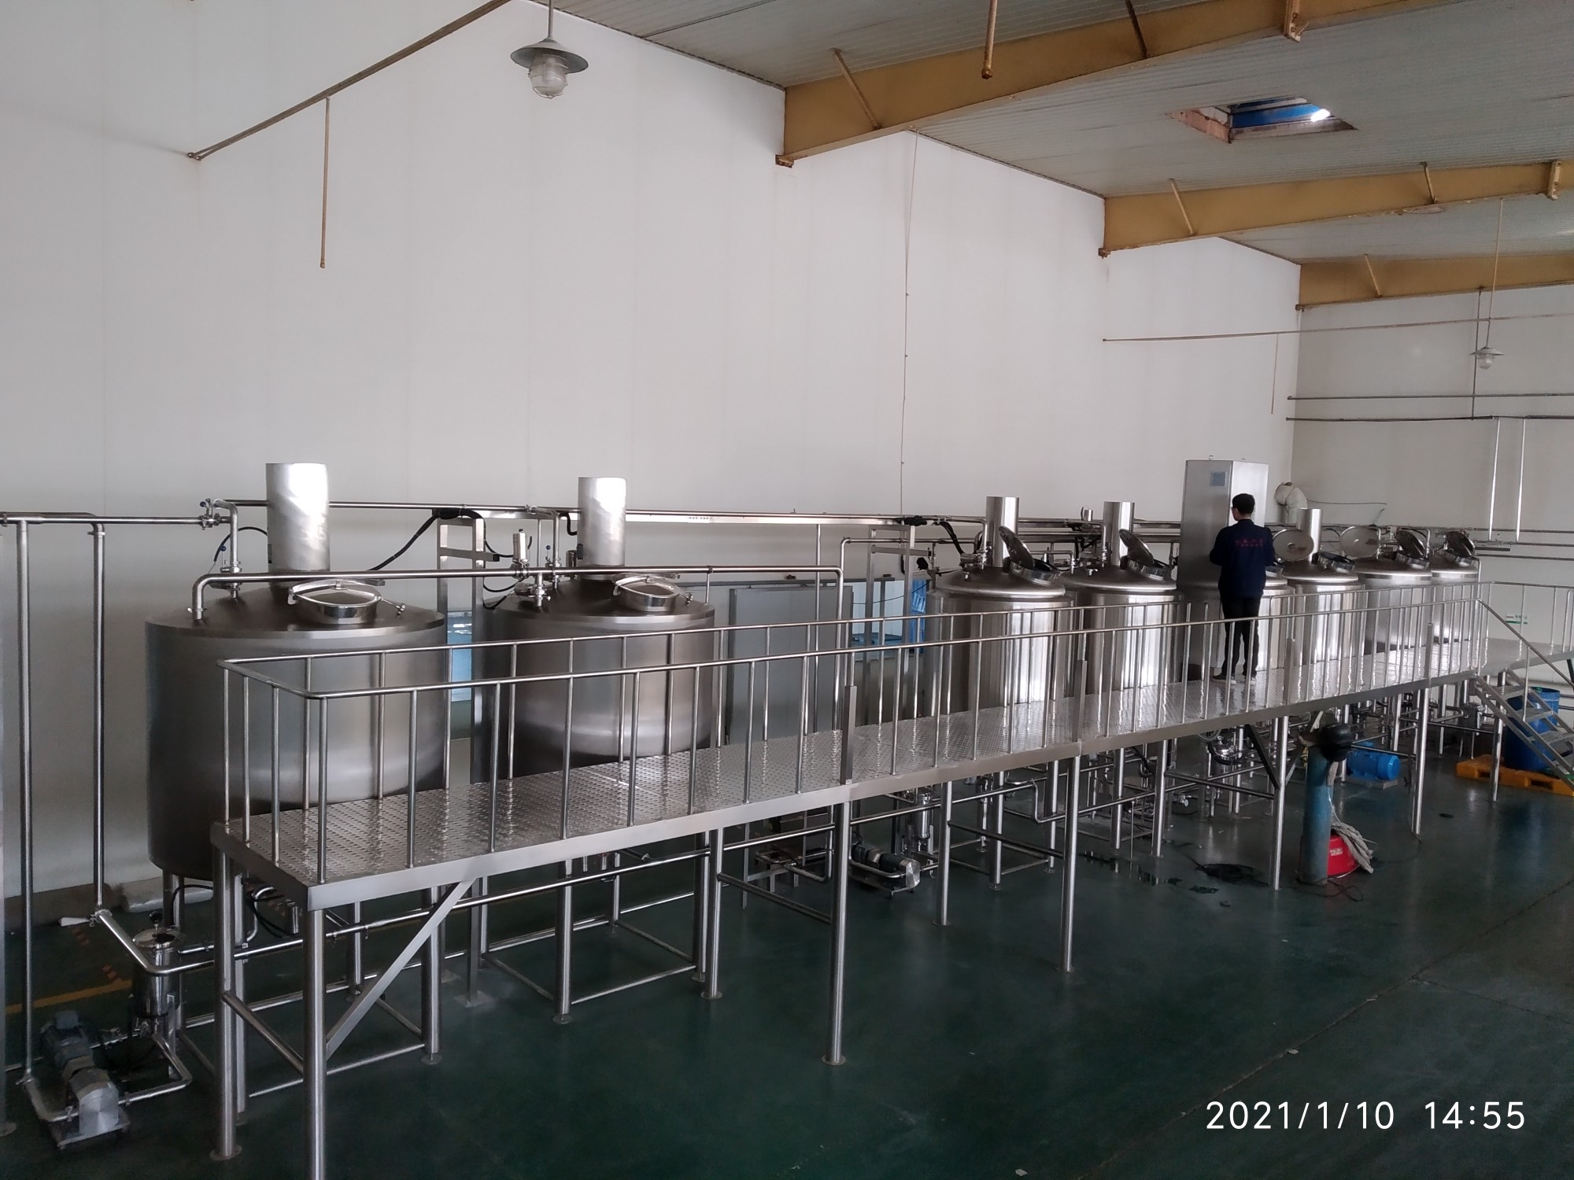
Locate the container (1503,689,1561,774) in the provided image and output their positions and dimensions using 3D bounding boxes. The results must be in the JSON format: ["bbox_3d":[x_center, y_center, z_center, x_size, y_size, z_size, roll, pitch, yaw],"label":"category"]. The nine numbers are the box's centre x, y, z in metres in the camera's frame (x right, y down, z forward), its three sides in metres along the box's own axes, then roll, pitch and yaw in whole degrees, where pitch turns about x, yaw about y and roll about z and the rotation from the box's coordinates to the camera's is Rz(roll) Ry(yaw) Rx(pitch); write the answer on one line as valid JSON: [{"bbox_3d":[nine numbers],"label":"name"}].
[{"bbox_3d":[8.961,1.675,14.230,0.560,0.930,0.560,-2,5,-42],"label":"container"}]

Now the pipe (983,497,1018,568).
[{"bbox_3d":[1.859,-0.496,10.210,0.258,0.599,0.258,-2,5,-42],"label":"pipe"}]

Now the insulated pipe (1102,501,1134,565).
[{"bbox_3d":[3.119,-0.516,11.070,0.272,0.606,0.272,-2,5,-42],"label":"insulated pipe"}]

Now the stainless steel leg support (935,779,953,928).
[{"bbox_3d":[1.168,1.736,8.616,0.083,1.431,0.083,-2,5,-42],"label":"stainless steel leg support"}]

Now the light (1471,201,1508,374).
[{"bbox_3d":[7.673,-3.308,12.832,0.360,1.815,0.360,-2,5,-42],"label":"light"}]

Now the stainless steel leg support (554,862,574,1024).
[{"bbox_3d":[-1.324,2.045,7.032,0.090,1.052,0.090,1,4,0],"label":"stainless steel leg support"}]

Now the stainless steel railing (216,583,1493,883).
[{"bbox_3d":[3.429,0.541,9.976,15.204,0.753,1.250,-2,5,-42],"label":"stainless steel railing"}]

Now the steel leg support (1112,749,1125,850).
[{"bbox_3d":[3.117,1.899,10.986,0.090,1.052,0.090,-2,5,-42],"label":"steel leg support"}]

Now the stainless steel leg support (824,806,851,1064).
[{"bbox_3d":[0.295,1.903,6.555,0.090,1.476,0.090,-2,5,-42],"label":"stainless steel leg support"}]

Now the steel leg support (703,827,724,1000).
[{"bbox_3d":[-0.441,1.851,7.410,0.090,1.433,0.090,-2,5,-42],"label":"steel leg support"}]

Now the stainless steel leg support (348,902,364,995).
[{"bbox_3d":[-2.570,1.849,7.047,0.100,1.194,0.100,-2,5,-42],"label":"stainless steel leg support"}]

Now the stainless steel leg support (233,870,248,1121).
[{"bbox_3d":[-2.627,1.943,5.644,0.100,1.194,0.100,-2,5,-42],"label":"stainless steel leg support"}]

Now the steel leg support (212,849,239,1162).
[{"bbox_3d":[-2.530,1.848,5.341,0.085,1.431,0.085,-2,5,-42],"label":"steel leg support"}]

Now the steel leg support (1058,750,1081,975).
[{"bbox_3d":[1.891,1.814,7.803,0.083,1.431,0.083,-2,5,-42],"label":"steel leg support"}]

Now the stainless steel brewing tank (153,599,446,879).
[{"bbox_3d":[-2.645,0.746,6.468,1.488,1.516,1.488,-2,5,-42],"label":"stainless steel brewing tank"}]

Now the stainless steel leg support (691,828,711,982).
[{"bbox_3d":[-0.559,2.020,7.700,0.090,1.052,0.090,-2,5,-42],"label":"stainless steel leg support"}]

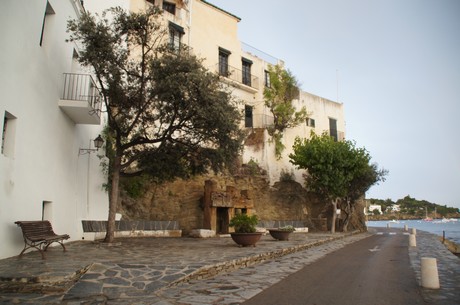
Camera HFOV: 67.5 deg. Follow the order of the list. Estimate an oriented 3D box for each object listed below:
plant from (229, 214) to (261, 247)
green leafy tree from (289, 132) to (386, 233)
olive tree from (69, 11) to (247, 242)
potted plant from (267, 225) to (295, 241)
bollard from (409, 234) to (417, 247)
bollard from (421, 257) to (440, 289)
[{"bbox_3d":[0.570,2.783,12.391,1.150,1.170,1.150,0,-11,0],"label":"plant"},{"bbox_3d":[7.900,2.232,25.024,7.000,7.100,6.200,0,-11,0],"label":"green leafy tree"},{"bbox_3d":[-3.300,-1.254,14.796,7.500,10.000,6.400,0,-11,0],"label":"olive tree"},{"bbox_3d":[2.406,3.760,16.161,1.130,0.700,1.130,0,-11,0],"label":"potted plant"},{"bbox_3d":[8.401,4.047,15.873,0.295,0.550,0.295,0,-11,0],"label":"bollard"},{"bbox_3d":[3.768,2.263,6.510,0.295,0.550,0.295,0,-11,0],"label":"bollard"}]

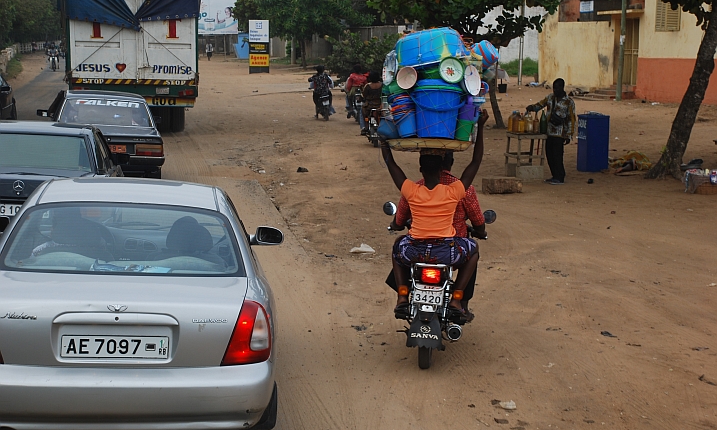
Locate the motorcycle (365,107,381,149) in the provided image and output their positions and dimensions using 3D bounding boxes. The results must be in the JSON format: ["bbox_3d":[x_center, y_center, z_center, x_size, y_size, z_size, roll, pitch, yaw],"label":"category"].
[{"bbox_3d":[0.313,-1.949,29.035,0.740,1.060,1.930,-2,7,-3],"label":"motorcycle"}]

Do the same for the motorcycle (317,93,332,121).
[{"bbox_3d":[-0.970,-3.204,40.126,0.740,1.060,1.930,-4,8,-7],"label":"motorcycle"}]

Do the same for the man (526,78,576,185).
[{"bbox_3d":[3.132,-1.363,23.300,0.640,1.710,0.520,-5,9,-36],"label":"man"}]

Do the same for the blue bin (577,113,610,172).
[{"bbox_3d":[4.190,-1.271,25.600,0.415,0.980,0.460,-1,7,-14],"label":"blue bin"}]

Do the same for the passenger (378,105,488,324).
[{"bbox_3d":[0.547,0.000,10.330,0.770,1.500,0.630,1,7,4],"label":"passenger"}]

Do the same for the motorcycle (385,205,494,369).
[{"bbox_3d":[0.548,0.457,10.501,0.830,1.070,1.970,5,7,5],"label":"motorcycle"}]

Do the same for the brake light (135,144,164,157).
[{"bbox_3d":[-3.221,-0.995,22.150,0.440,0.195,0.120,-1,7,-11],"label":"brake light"}]

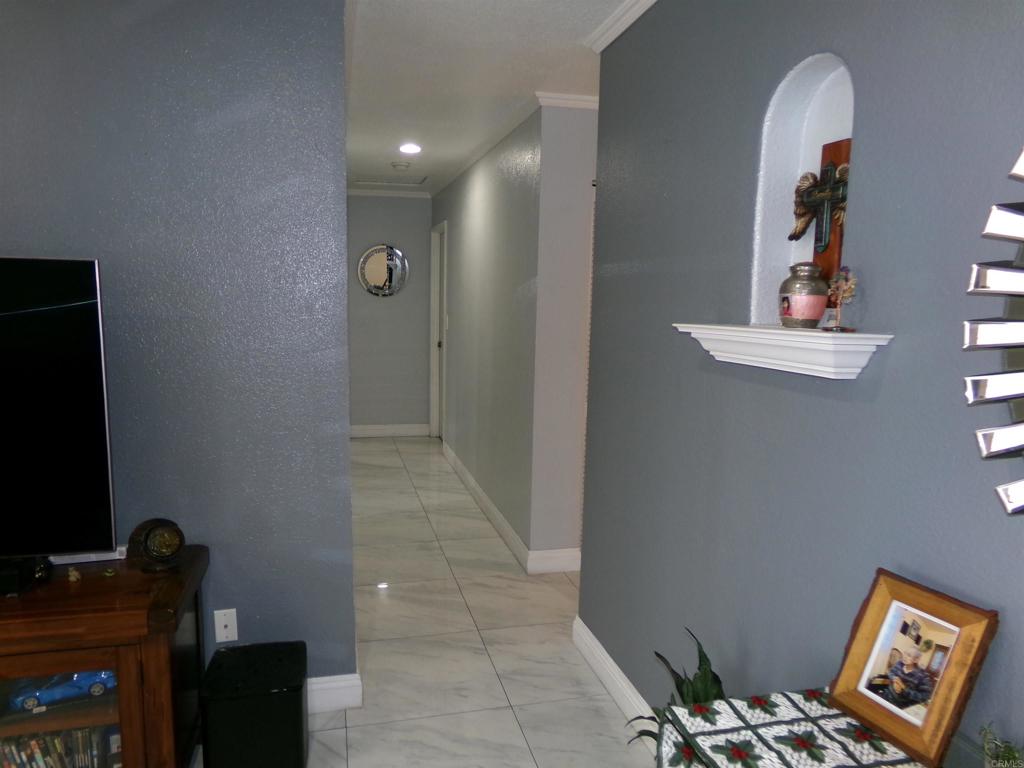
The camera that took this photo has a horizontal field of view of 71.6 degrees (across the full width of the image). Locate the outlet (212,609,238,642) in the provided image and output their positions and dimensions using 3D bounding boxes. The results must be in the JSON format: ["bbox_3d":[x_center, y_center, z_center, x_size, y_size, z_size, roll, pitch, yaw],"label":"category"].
[{"bbox_3d":[-0.985,0.835,2.447,0.070,0.114,0.008,-1,8,-15],"label":"outlet"}]

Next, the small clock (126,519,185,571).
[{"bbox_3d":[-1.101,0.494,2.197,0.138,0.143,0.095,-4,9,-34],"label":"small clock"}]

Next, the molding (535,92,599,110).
[{"bbox_3d":[0.310,-1.396,3.523,0.420,0.056,0.056,-1,8,-15],"label":"molding"}]

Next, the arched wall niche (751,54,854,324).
[{"bbox_3d":[0.709,-0.430,1.639,0.110,0.600,0.320,-1,8,-15],"label":"arched wall niche"}]

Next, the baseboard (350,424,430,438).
[{"bbox_3d":[-1.269,0.477,7.163,0.890,0.128,0.016,-1,8,-15],"label":"baseboard"}]

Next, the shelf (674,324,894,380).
[{"bbox_3d":[0.584,-0.081,1.651,0.140,0.094,0.630,-1,8,-15],"label":"shelf"}]

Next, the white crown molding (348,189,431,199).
[{"bbox_3d":[-1.203,-1.838,6.831,0.903,0.056,0.055,-1,8,-15],"label":"white crown molding"}]

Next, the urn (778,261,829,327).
[{"bbox_3d":[0.668,-0.200,1.625,0.107,0.145,0.107,-1,8,-15],"label":"urn"}]

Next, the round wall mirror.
[{"bbox_3d":[-1.251,-1.108,6.936,0.495,0.497,0.025,-1,8,-15],"label":"round wall mirror"}]

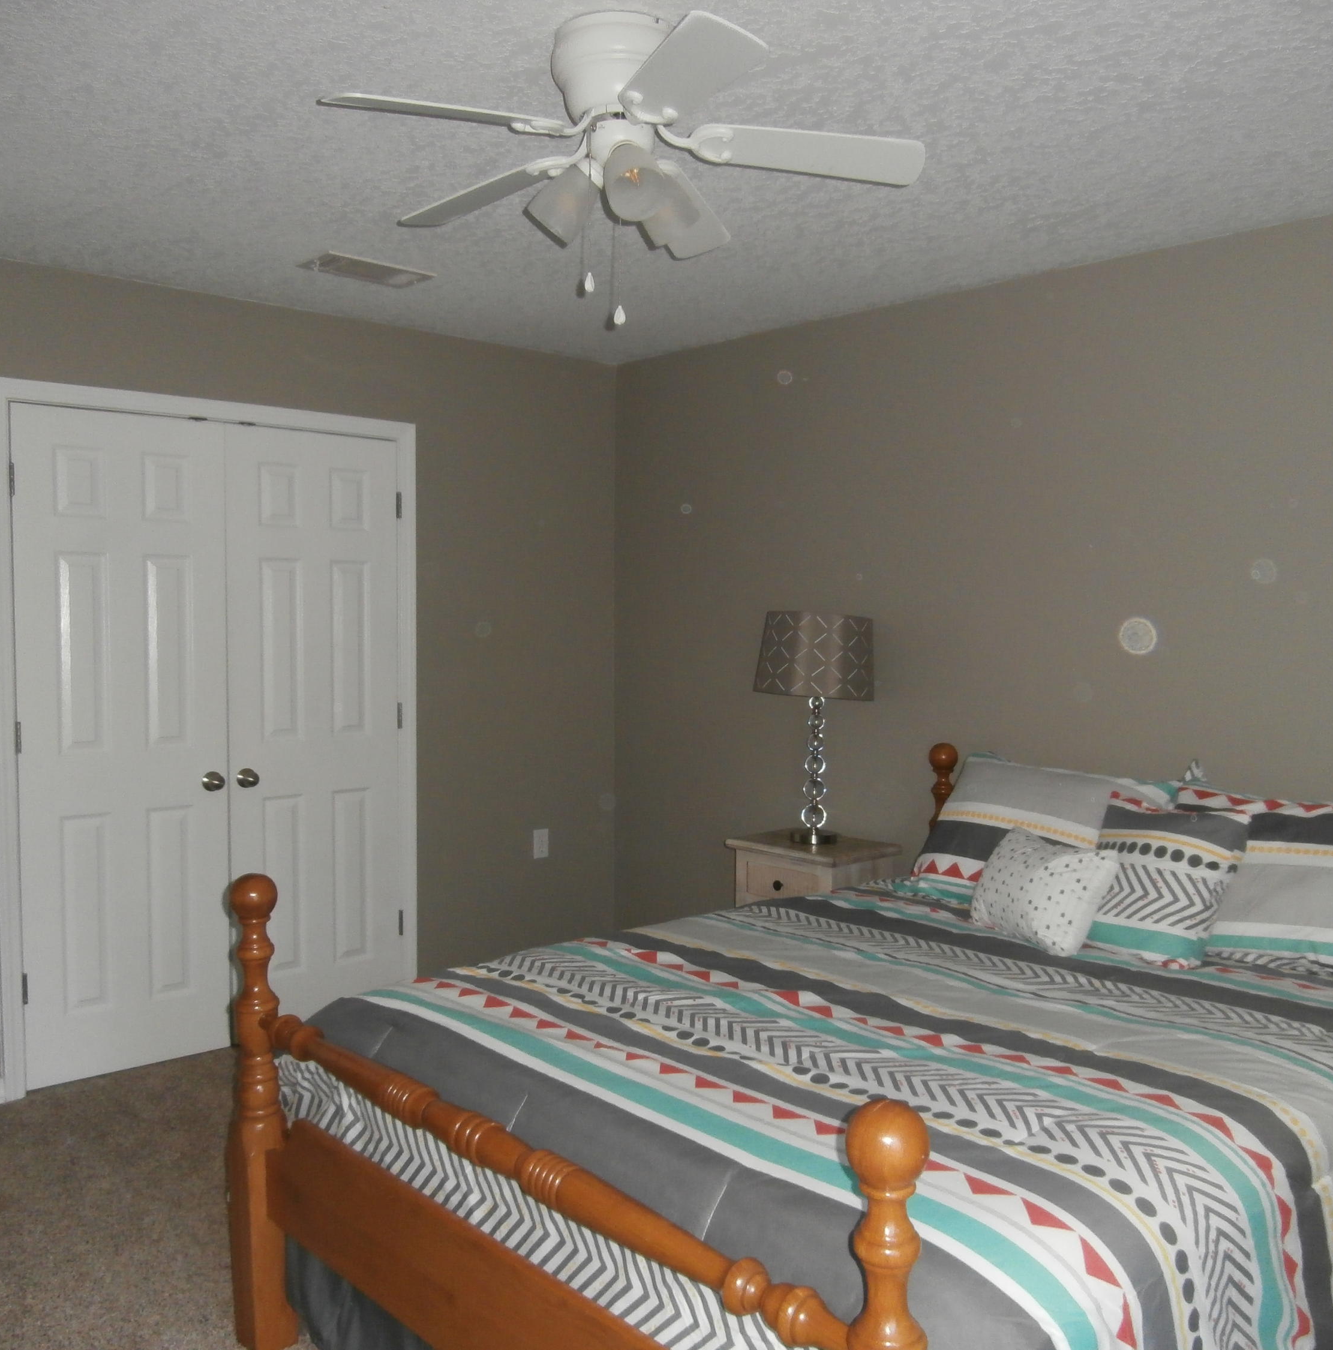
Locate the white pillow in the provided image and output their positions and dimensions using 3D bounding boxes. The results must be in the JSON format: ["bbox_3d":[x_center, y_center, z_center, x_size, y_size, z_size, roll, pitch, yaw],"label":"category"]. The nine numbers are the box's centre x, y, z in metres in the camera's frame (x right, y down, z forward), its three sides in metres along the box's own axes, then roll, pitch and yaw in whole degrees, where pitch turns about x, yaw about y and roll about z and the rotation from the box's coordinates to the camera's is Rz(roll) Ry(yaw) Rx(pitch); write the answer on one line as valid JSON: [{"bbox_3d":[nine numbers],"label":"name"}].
[{"bbox_3d":[0.886,0.499,2.934,0.130,0.265,0.345,33,-11,-24],"label":"white pillow"}]

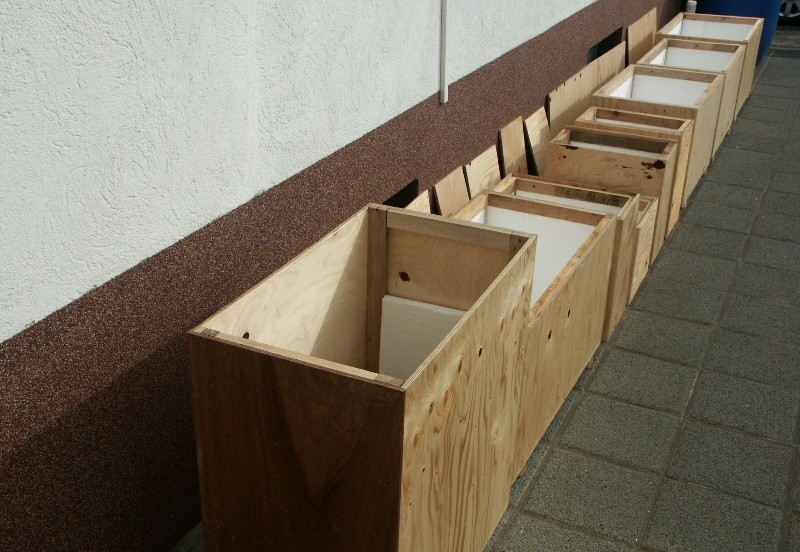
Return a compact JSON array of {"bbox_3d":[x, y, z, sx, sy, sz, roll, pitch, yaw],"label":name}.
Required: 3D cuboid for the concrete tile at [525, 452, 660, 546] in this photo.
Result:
[{"bbox_3d":[0.517,0.594,2.232,0.302,0.040,0.286,13,31,25],"label":"concrete tile"}]

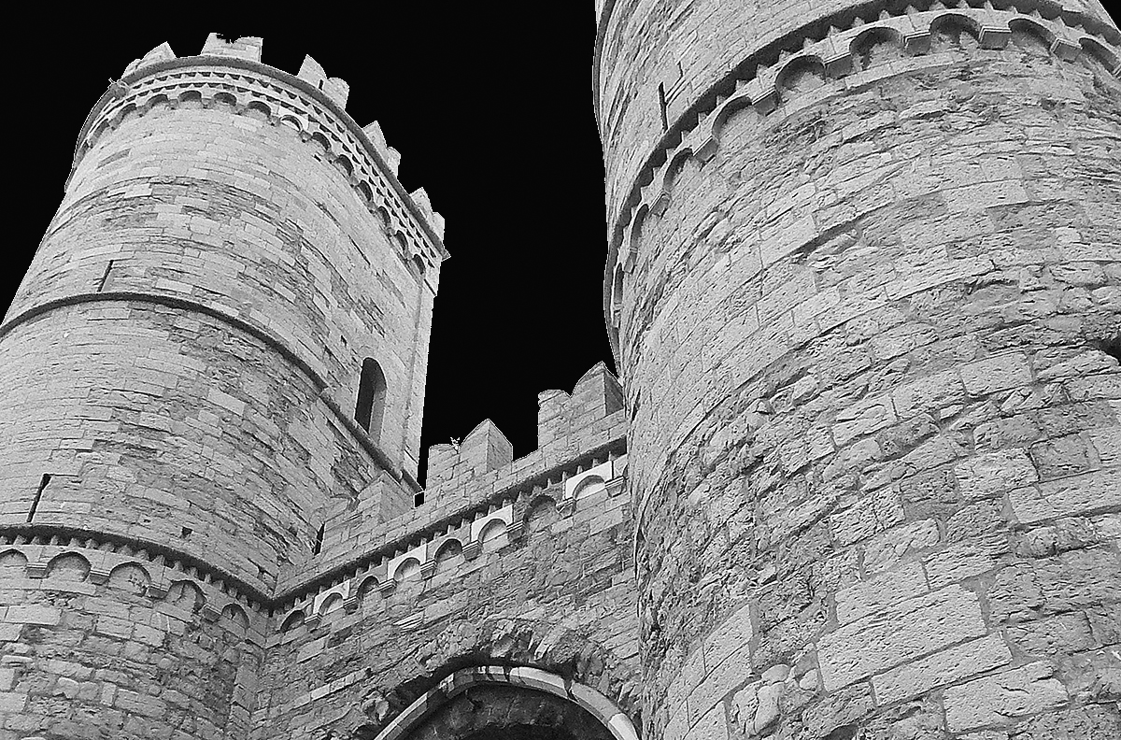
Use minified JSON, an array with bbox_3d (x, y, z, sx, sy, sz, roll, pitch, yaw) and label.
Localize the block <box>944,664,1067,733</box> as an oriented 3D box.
[{"bbox_3d":[2.606,1.962,6.320,0.662,0.251,0.300,-20,-46,20],"label":"block"}]

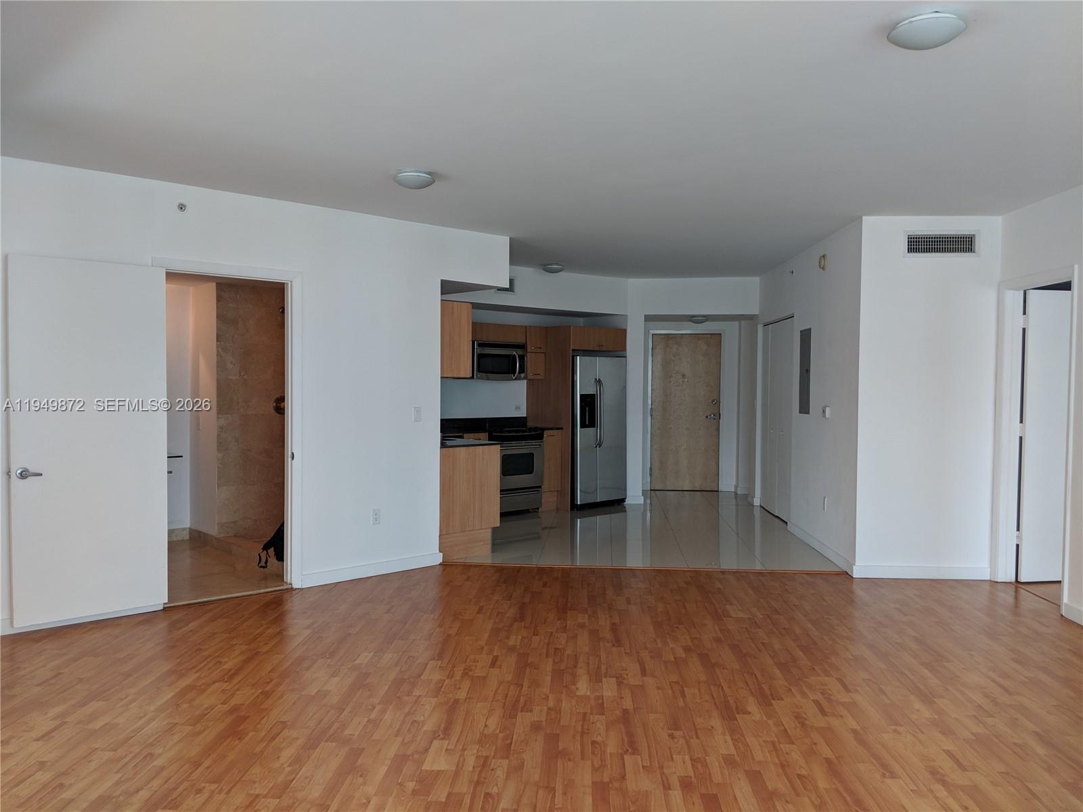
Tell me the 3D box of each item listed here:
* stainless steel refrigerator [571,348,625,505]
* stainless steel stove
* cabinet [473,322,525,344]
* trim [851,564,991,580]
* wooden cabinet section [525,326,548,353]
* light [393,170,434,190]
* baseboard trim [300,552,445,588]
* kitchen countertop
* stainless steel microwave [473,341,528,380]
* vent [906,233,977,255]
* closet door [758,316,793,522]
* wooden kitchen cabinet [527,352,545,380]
[{"bbox_3d":[0.443,0.304,10.068,0.885,1.758,0.795,-1,2,-42],"label":"stainless steel refrigerator"},{"bbox_3d":[-0.438,0.730,9.405,0.757,0.933,0.637,-1,2,-42],"label":"stainless steel stove"},{"bbox_3d":[-0.559,-0.809,9.455,0.766,0.196,0.309,-1,2,-42],"label":"cabinet"},{"bbox_3d":[2.899,1.276,6.449,1.035,0.090,0.015,1,2,3],"label":"trim"},{"bbox_3d":[-0.171,-0.759,9.693,0.311,0.294,0.334,-1,3,-43],"label":"wooden cabinet section"},{"bbox_3d":[-0.762,-1.360,5.075,0.265,0.090,0.265,1,2,0],"label":"light"},{"bbox_3d":[-1.248,1.241,6.413,1.206,0.088,0.015,-1,2,-42],"label":"baseboard trim"},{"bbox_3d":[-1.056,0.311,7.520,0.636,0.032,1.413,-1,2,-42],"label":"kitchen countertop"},{"bbox_3d":[-0.564,-0.492,9.399,0.736,0.406,0.405,-1,2,-42],"label":"stainless steel microwave"},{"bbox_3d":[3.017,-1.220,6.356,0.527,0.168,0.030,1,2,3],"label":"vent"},{"bbox_3d":[2.576,0.143,9.287,0.035,2.107,1.448,1,2,3],"label":"closet door"},{"bbox_3d":[-0.161,-0.464,9.824,0.275,0.306,0.309,-1,2,-42],"label":"wooden kitchen cabinet"}]

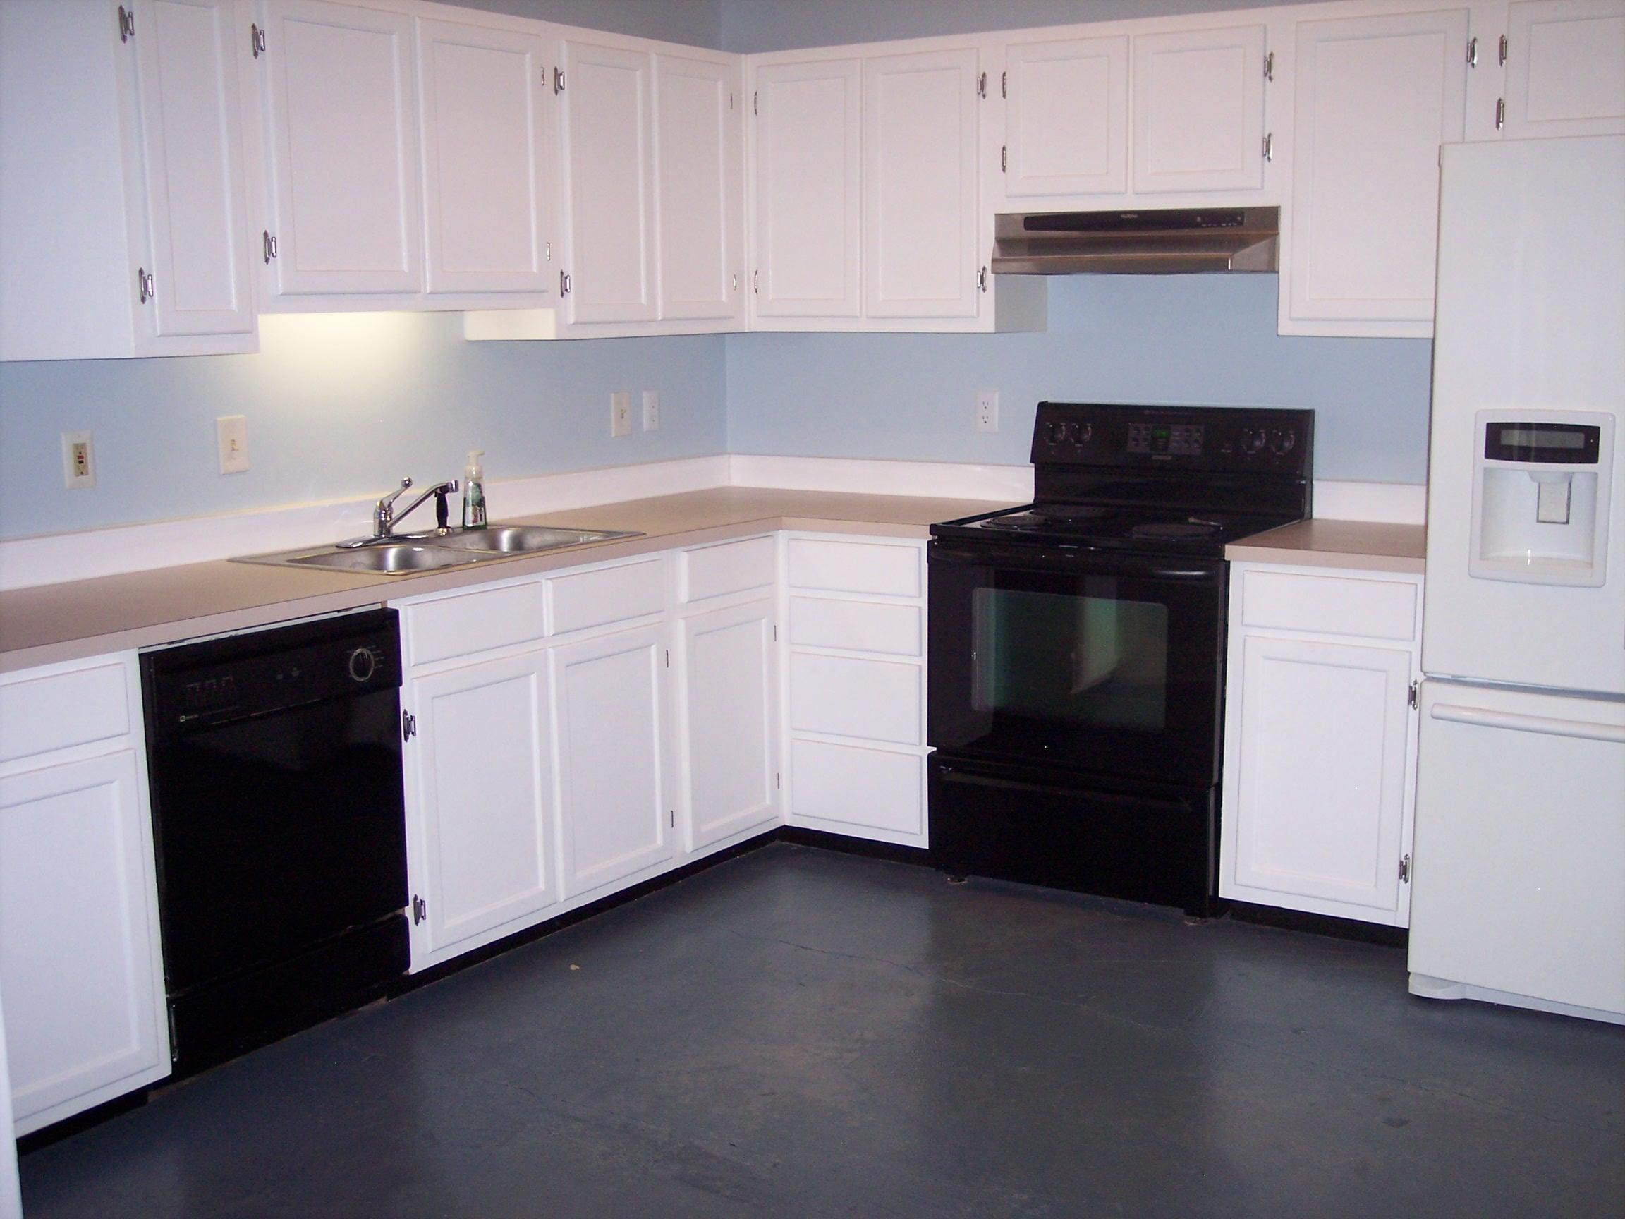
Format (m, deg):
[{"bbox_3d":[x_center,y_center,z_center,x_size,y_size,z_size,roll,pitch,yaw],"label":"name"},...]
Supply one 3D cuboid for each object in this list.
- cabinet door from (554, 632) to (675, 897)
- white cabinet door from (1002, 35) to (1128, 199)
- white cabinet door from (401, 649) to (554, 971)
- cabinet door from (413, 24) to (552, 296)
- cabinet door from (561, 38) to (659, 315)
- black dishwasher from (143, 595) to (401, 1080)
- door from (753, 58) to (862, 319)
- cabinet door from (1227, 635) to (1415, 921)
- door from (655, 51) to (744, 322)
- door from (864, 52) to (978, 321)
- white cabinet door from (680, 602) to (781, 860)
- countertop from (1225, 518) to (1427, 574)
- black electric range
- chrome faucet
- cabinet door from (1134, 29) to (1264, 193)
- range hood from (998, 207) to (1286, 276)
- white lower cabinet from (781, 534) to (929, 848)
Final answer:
[{"bbox_3d":[-0.464,0.342,4.224,0.025,0.578,0.398,6,11,33],"label":"cabinet door"},{"bbox_3d":[0.623,-1.196,4.468,0.322,0.367,0.025,6,11,33],"label":"white cabinet door"},{"bbox_3d":[-0.693,0.403,3.884,0.025,0.583,0.406,6,11,33],"label":"white cabinet door"},{"bbox_3d":[-0.749,-1.019,4.163,0.025,0.590,0.398,6,11,33],"label":"cabinet door"},{"bbox_3d":[-0.506,-1.046,4.529,0.025,0.661,0.333,6,11,33],"label":"cabinet door"},{"bbox_3d":[-1.253,0.443,3.718,0.610,0.870,0.610,6,11,33],"label":"black dishwasher"},{"bbox_3d":[-0.005,-1.114,4.905,0.331,0.661,0.025,6,11,33],"label":"door"},{"bbox_3d":[1.151,0.369,4.139,0.375,0.591,0.022,6,11,33],"label":"cabinet door"},{"bbox_3d":[-0.315,-1.095,4.814,0.025,0.661,0.334,6,11,33],"label":"door"},{"bbox_3d":[0.285,-1.085,4.715,0.331,0.661,0.025,6,11,33],"label":"door"},{"bbox_3d":[-0.213,0.277,4.597,0.025,0.578,0.385,6,11,33],"label":"white cabinet door"},{"bbox_3d":[1.312,-0.153,4.314,0.471,0.036,0.638,6,11,33],"label":"countertop"},{"bbox_3d":[0.778,0.100,4.666,0.761,1.200,0.680,6,11,33],"label":"black electric range"},{"bbox_3d":[-0.937,-0.233,4.311,0.280,0.163,0.255,6,11,33],"label":"chrome faucet"},{"bbox_3d":[0.904,-1.167,4.284,0.321,0.367,0.025,6,11,33],"label":"cabinet door"},{"bbox_3d":[0.836,-0.922,4.608,0.760,0.155,0.465,6,11,33],"label":"range hood"},{"bbox_3d":[0.283,0.169,5.068,0.482,0.825,0.625,6,11,33],"label":"white lower cabinet"}]

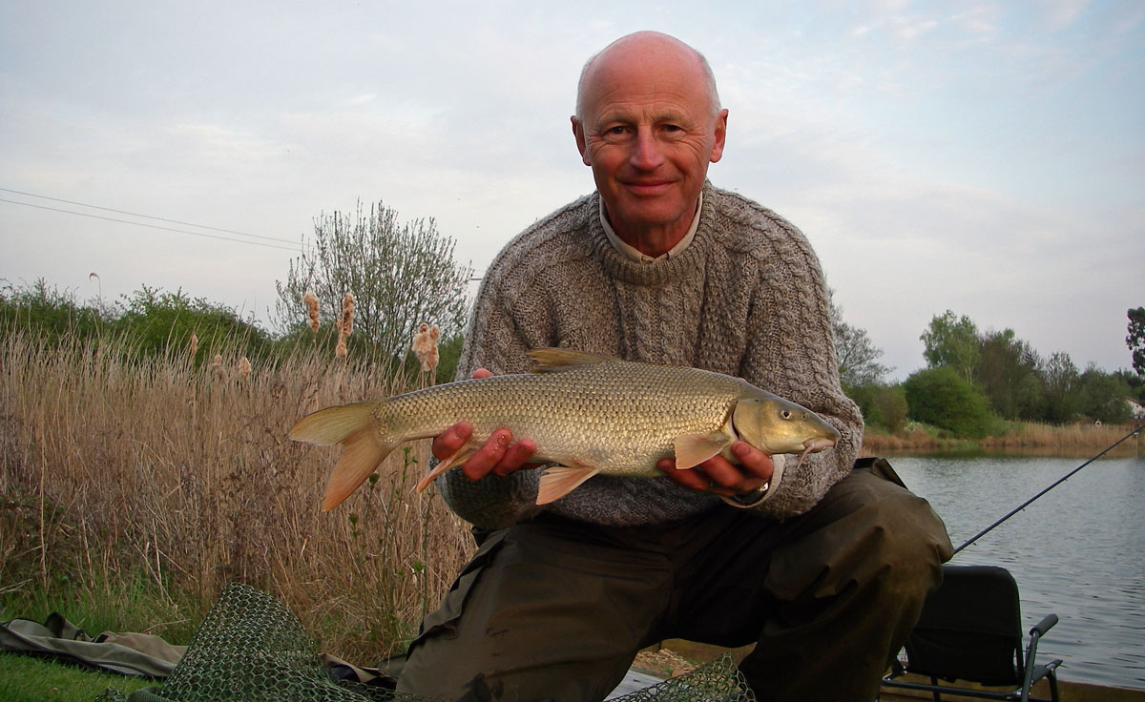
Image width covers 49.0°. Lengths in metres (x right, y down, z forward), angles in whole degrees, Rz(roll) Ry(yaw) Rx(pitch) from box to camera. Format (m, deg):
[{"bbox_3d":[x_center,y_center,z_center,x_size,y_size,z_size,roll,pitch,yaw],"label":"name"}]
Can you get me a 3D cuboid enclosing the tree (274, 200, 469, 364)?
[{"bbox_3d":[-3.515,-0.325,22.074,3.440,4.610,3.440,1,-4,-9],"label":"tree"}]

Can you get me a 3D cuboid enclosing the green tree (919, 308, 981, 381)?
[{"bbox_3d":[32.507,1.431,108.156,5.580,10.000,5.580,-1,-4,17],"label":"green tree"}]

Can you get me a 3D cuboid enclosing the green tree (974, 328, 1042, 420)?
[{"bbox_3d":[37.345,2.249,108.100,6.070,8.360,6.070,-1,-4,19],"label":"green tree"}]

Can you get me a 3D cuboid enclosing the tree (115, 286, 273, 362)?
[{"bbox_3d":[-6.005,0.363,20.022,2.550,2.780,2.420,1,-4,-17],"label":"tree"}]

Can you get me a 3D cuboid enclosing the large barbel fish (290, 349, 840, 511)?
[{"bbox_3d":[-0.007,0.081,1.280,0.550,0.160,0.100,-2,-3,4],"label":"large barbel fish"}]

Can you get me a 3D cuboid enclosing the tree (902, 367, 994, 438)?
[{"bbox_3d":[29.948,4.052,99.957,7.290,5.920,6.920,-1,-4,17],"label":"tree"}]

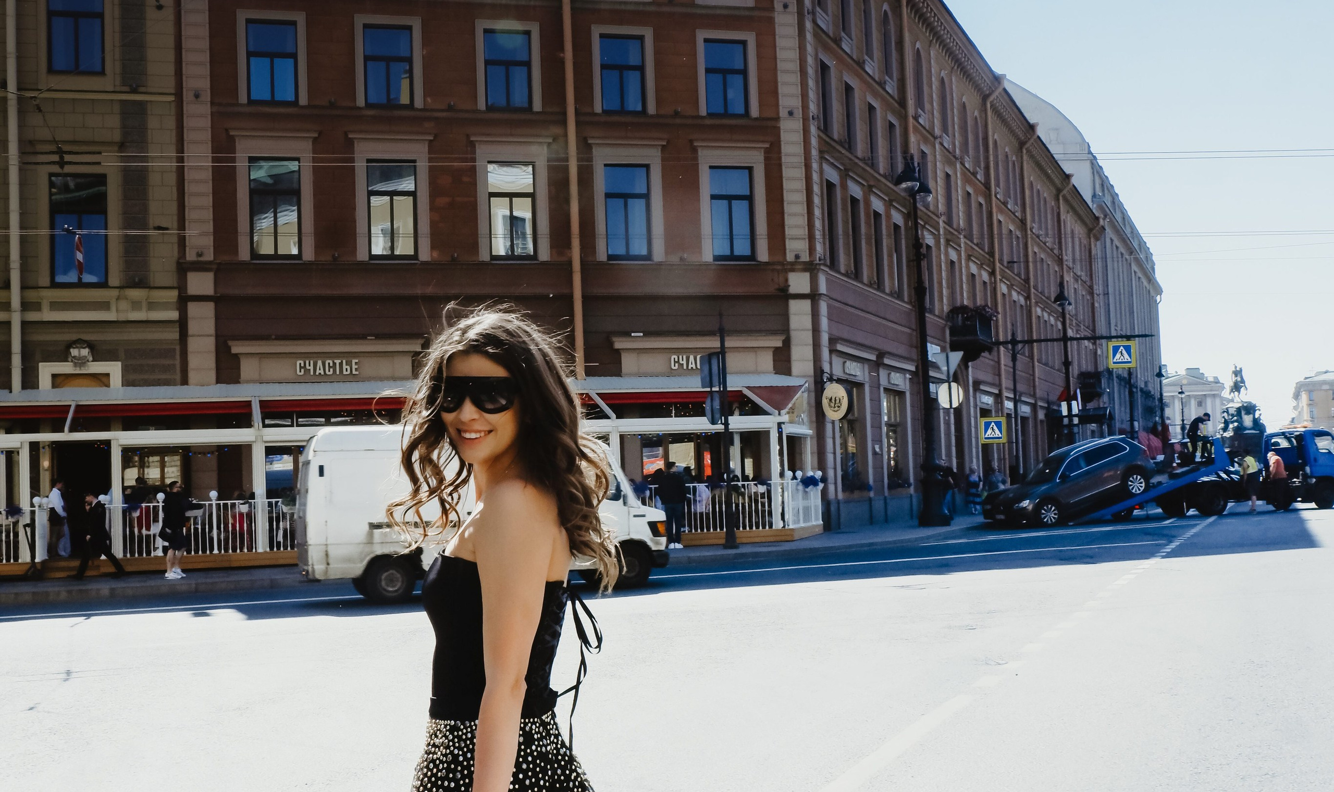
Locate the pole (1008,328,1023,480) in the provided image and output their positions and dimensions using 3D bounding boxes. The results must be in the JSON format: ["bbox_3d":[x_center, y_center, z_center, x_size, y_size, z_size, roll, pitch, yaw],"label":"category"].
[{"bbox_3d":[11.964,0.822,51.111,0.280,6.200,0.280,-1,-4,-15],"label":"pole"}]

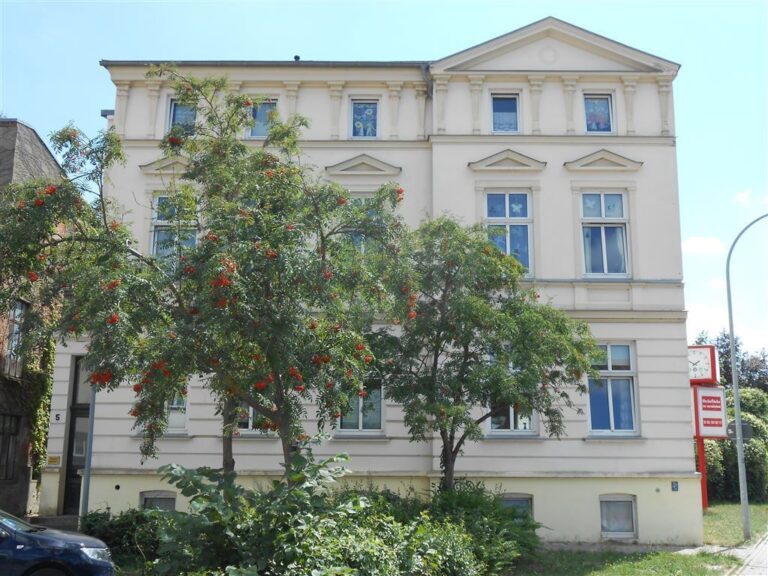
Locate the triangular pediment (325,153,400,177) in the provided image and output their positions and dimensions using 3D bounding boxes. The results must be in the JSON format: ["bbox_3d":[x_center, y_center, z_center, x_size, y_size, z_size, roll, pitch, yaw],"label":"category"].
[{"bbox_3d":[-0.477,-2.719,19.038,1.716,0.530,0.250,0,-11,0],"label":"triangular pediment"}]

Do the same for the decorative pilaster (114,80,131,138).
[{"bbox_3d":[-6.364,-4.334,20.649,0.369,1.524,0.180,0,-12,0],"label":"decorative pilaster"}]

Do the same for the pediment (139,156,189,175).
[{"bbox_3d":[-4.895,-2.881,19.818,1.616,0.401,0.220,0,-13,0],"label":"pediment"}]

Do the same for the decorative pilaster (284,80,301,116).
[{"bbox_3d":[-2.234,-4.306,20.620,0.405,1.552,0.180,0,-12,0],"label":"decorative pilaster"}]

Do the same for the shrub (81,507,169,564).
[{"bbox_3d":[-4.981,4.644,16.120,1.647,0.829,1.300,0,-12,0],"label":"shrub"}]

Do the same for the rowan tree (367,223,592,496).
[{"bbox_3d":[1.753,1.678,14.761,4.059,6.001,3.800,0,-11,0],"label":"rowan tree"}]

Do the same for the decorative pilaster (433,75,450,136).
[{"bbox_3d":[1.397,-4.365,20.212,0.408,1.537,0.180,0,-12,0],"label":"decorative pilaster"}]

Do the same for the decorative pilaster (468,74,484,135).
[{"bbox_3d":[2.075,-4.096,18.986,0.365,1.434,0.200,0,-11,0],"label":"decorative pilaster"}]

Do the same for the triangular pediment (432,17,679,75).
[{"bbox_3d":[3.861,-5.413,19.304,5.559,1.417,0.600,0,-11,0],"label":"triangular pediment"}]

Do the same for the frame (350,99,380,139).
[{"bbox_3d":[-0.437,-4.087,20.333,0.674,0.994,0.120,0,-13,0],"label":"frame"}]

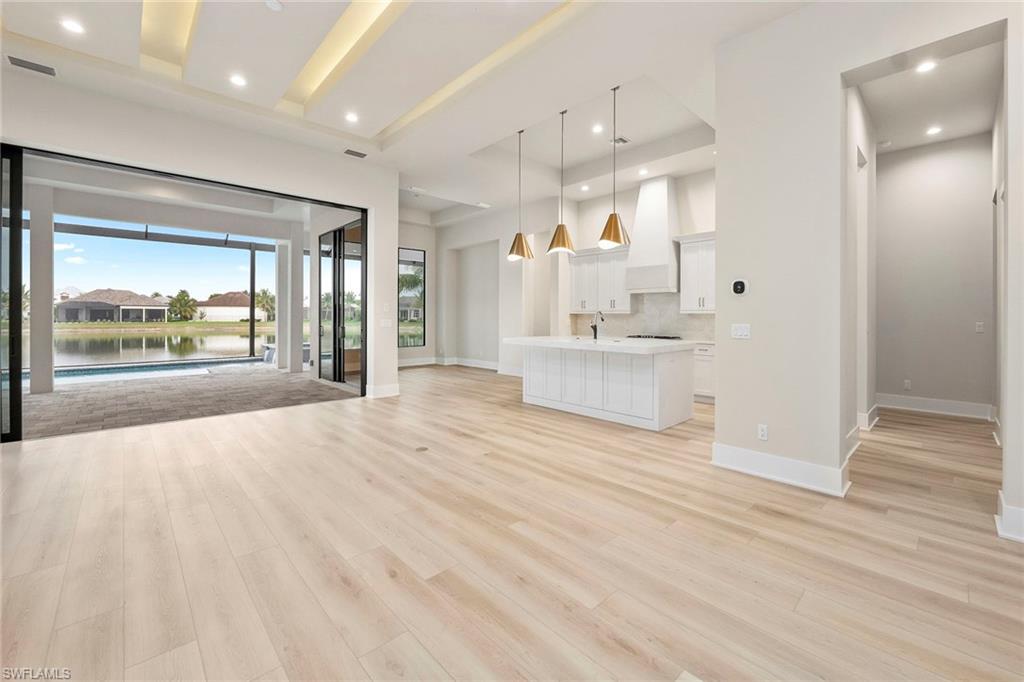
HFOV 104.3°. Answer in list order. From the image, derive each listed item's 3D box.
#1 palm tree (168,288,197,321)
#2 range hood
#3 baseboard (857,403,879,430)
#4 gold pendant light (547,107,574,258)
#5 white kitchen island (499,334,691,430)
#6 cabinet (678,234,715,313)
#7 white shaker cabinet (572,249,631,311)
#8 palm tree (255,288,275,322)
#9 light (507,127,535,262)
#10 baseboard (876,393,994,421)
[{"bbox_3d":[-57.674,-6.286,70.000,4.923,5.539,4.923,-2,3,-39],"label":"palm tree"},{"bbox_3d":[2.410,-1.781,6.691,0.569,1.971,0.746,-2,3,-43],"label":"range hood"},{"bbox_3d":[4.299,0.896,4.803,0.800,0.185,0.110,-2,3,-43],"label":"baseboard"},{"bbox_3d":[0.666,-2.122,5.355,0.397,1.957,0.397,0,2,0],"label":"gold pendant light"},{"bbox_3d":[1.109,0.482,5.463,1.160,0.930,2.310,-2,3,-43],"label":"white kitchen island"},{"bbox_3d":[3.029,-1.039,6.199,0.335,1.219,0.650,-2,3,-43],"label":"cabinet"},{"bbox_3d":[1.752,-1.128,7.566,0.335,1.224,1.328,-2,3,-43],"label":"white shaker cabinet"},{"bbox_3d":[-43.168,-6.242,70.000,4.572,5.978,4.572,-1,3,-32],"label":"palm tree"},{"bbox_3d":[0.134,-2.158,5.924,0.387,1.949,0.387,0,2,0],"label":"light"},{"bbox_3d":[5.561,0.865,5.287,0.025,0.187,1.046,-2,3,-43],"label":"baseboard"}]

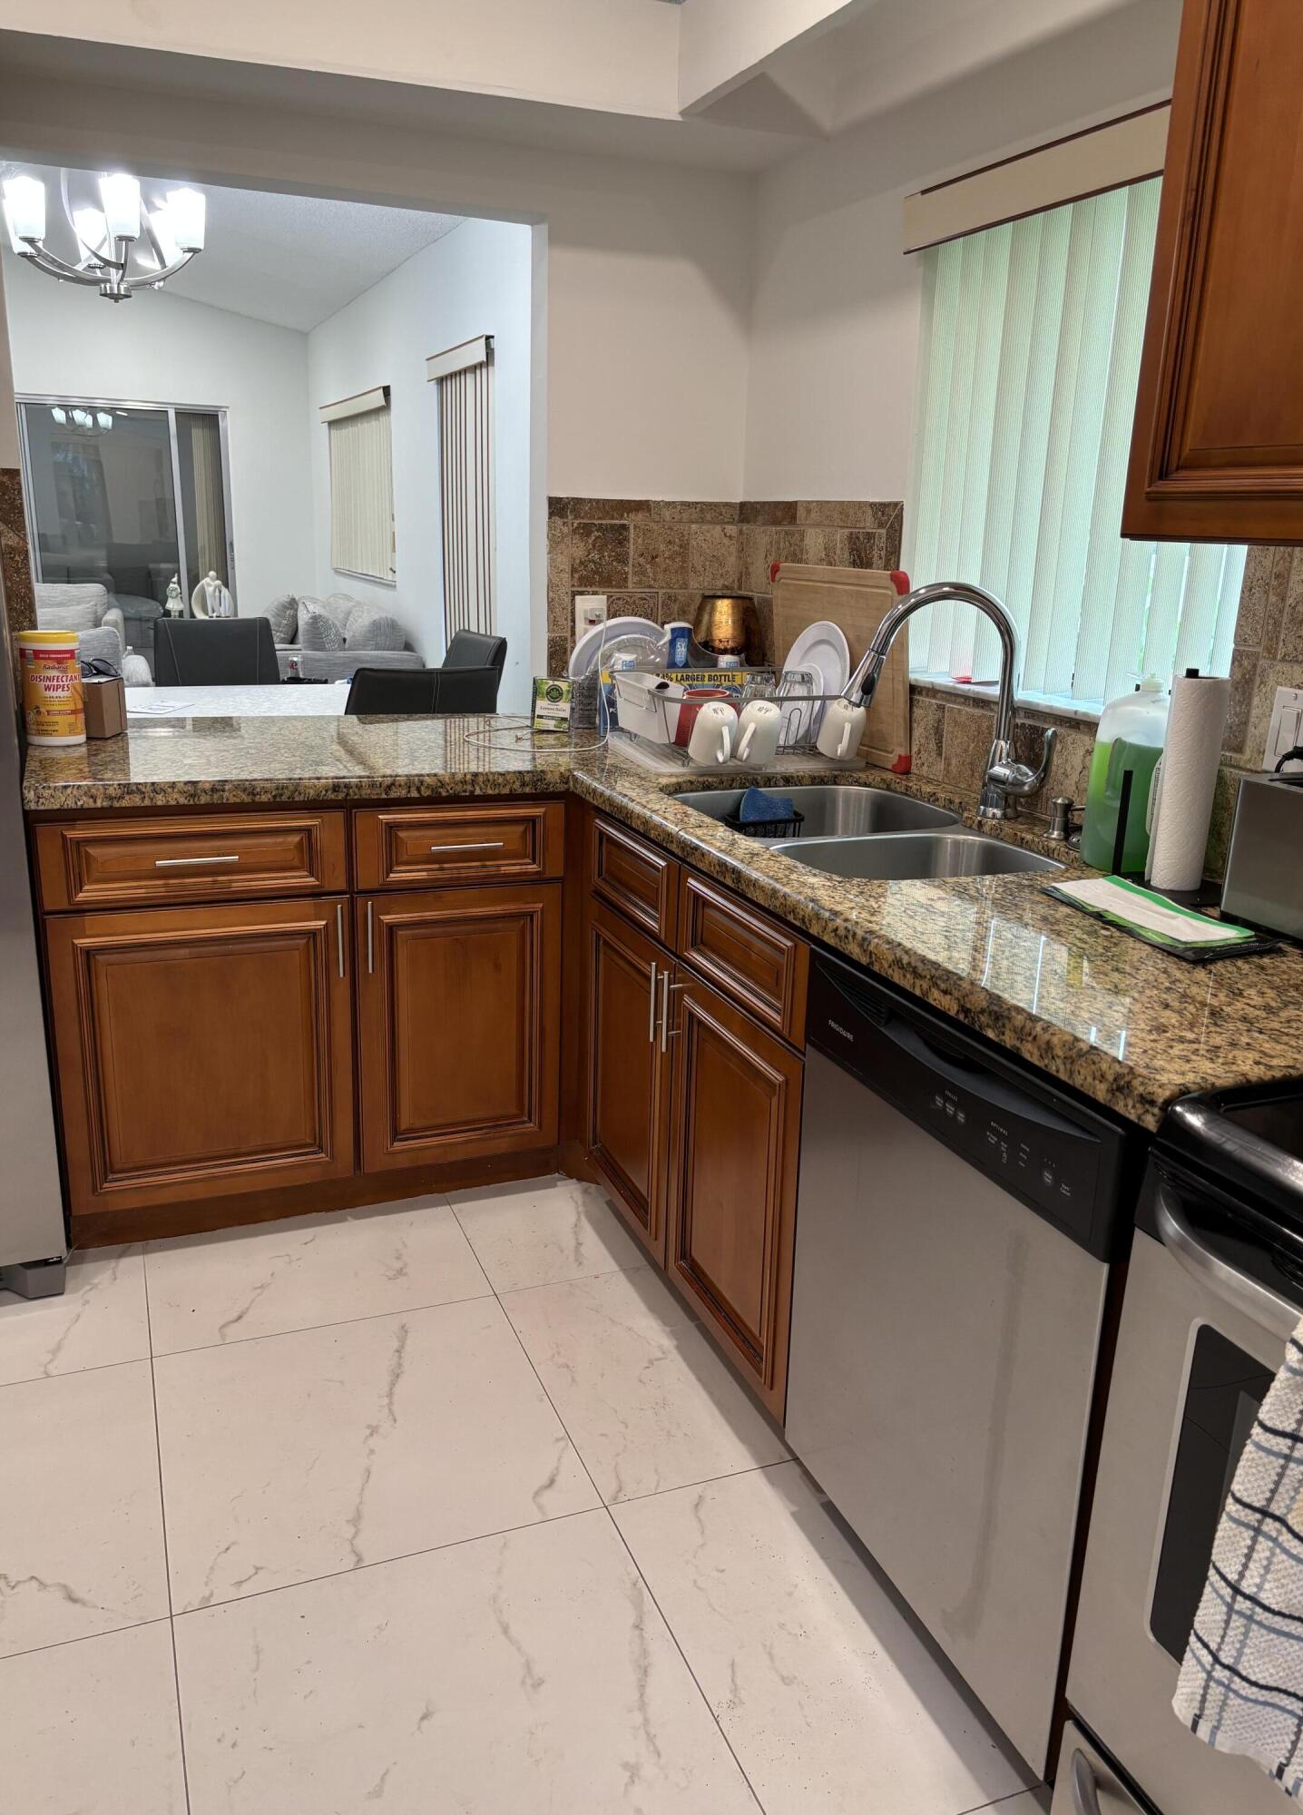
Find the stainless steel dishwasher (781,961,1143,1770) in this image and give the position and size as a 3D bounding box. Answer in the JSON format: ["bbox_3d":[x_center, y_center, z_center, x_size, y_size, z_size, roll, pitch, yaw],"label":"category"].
[{"bbox_3d":[0.585,0.485,1.733,0.600,0.785,0.605,-5,17,-21],"label":"stainless steel dishwasher"}]

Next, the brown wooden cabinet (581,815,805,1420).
[{"bbox_3d":[0.303,0.300,2.414,0.600,0.830,0.910,-5,17,-21],"label":"brown wooden cabinet"}]

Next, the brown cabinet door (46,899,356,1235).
[{"bbox_3d":[-0.843,0.278,2.611,0.535,0.587,0.025,-4,17,-21],"label":"brown cabinet door"}]

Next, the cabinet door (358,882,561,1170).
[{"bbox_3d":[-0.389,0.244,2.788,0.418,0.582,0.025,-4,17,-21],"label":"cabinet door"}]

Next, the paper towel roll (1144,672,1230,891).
[{"bbox_3d":[0.737,-0.168,1.859,0.077,0.280,0.077,2,16,0],"label":"paper towel roll"}]

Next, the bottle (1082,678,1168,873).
[{"bbox_3d":[0.723,-0.203,2.025,0.140,0.280,0.100,2,16,3],"label":"bottle"}]

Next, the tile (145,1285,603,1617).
[{"bbox_3d":[-0.457,0.827,2.155,0.600,0.010,0.600,-5,17,-21],"label":"tile"}]

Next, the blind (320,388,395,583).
[{"bbox_3d":[-1.660,-2.350,7.654,0.085,0.950,1.950,-5,17,-21],"label":"blind"}]

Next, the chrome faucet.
[{"bbox_3d":[0.498,-0.335,2.264,0.310,0.395,0.165,-1,16,-9],"label":"chrome faucet"}]

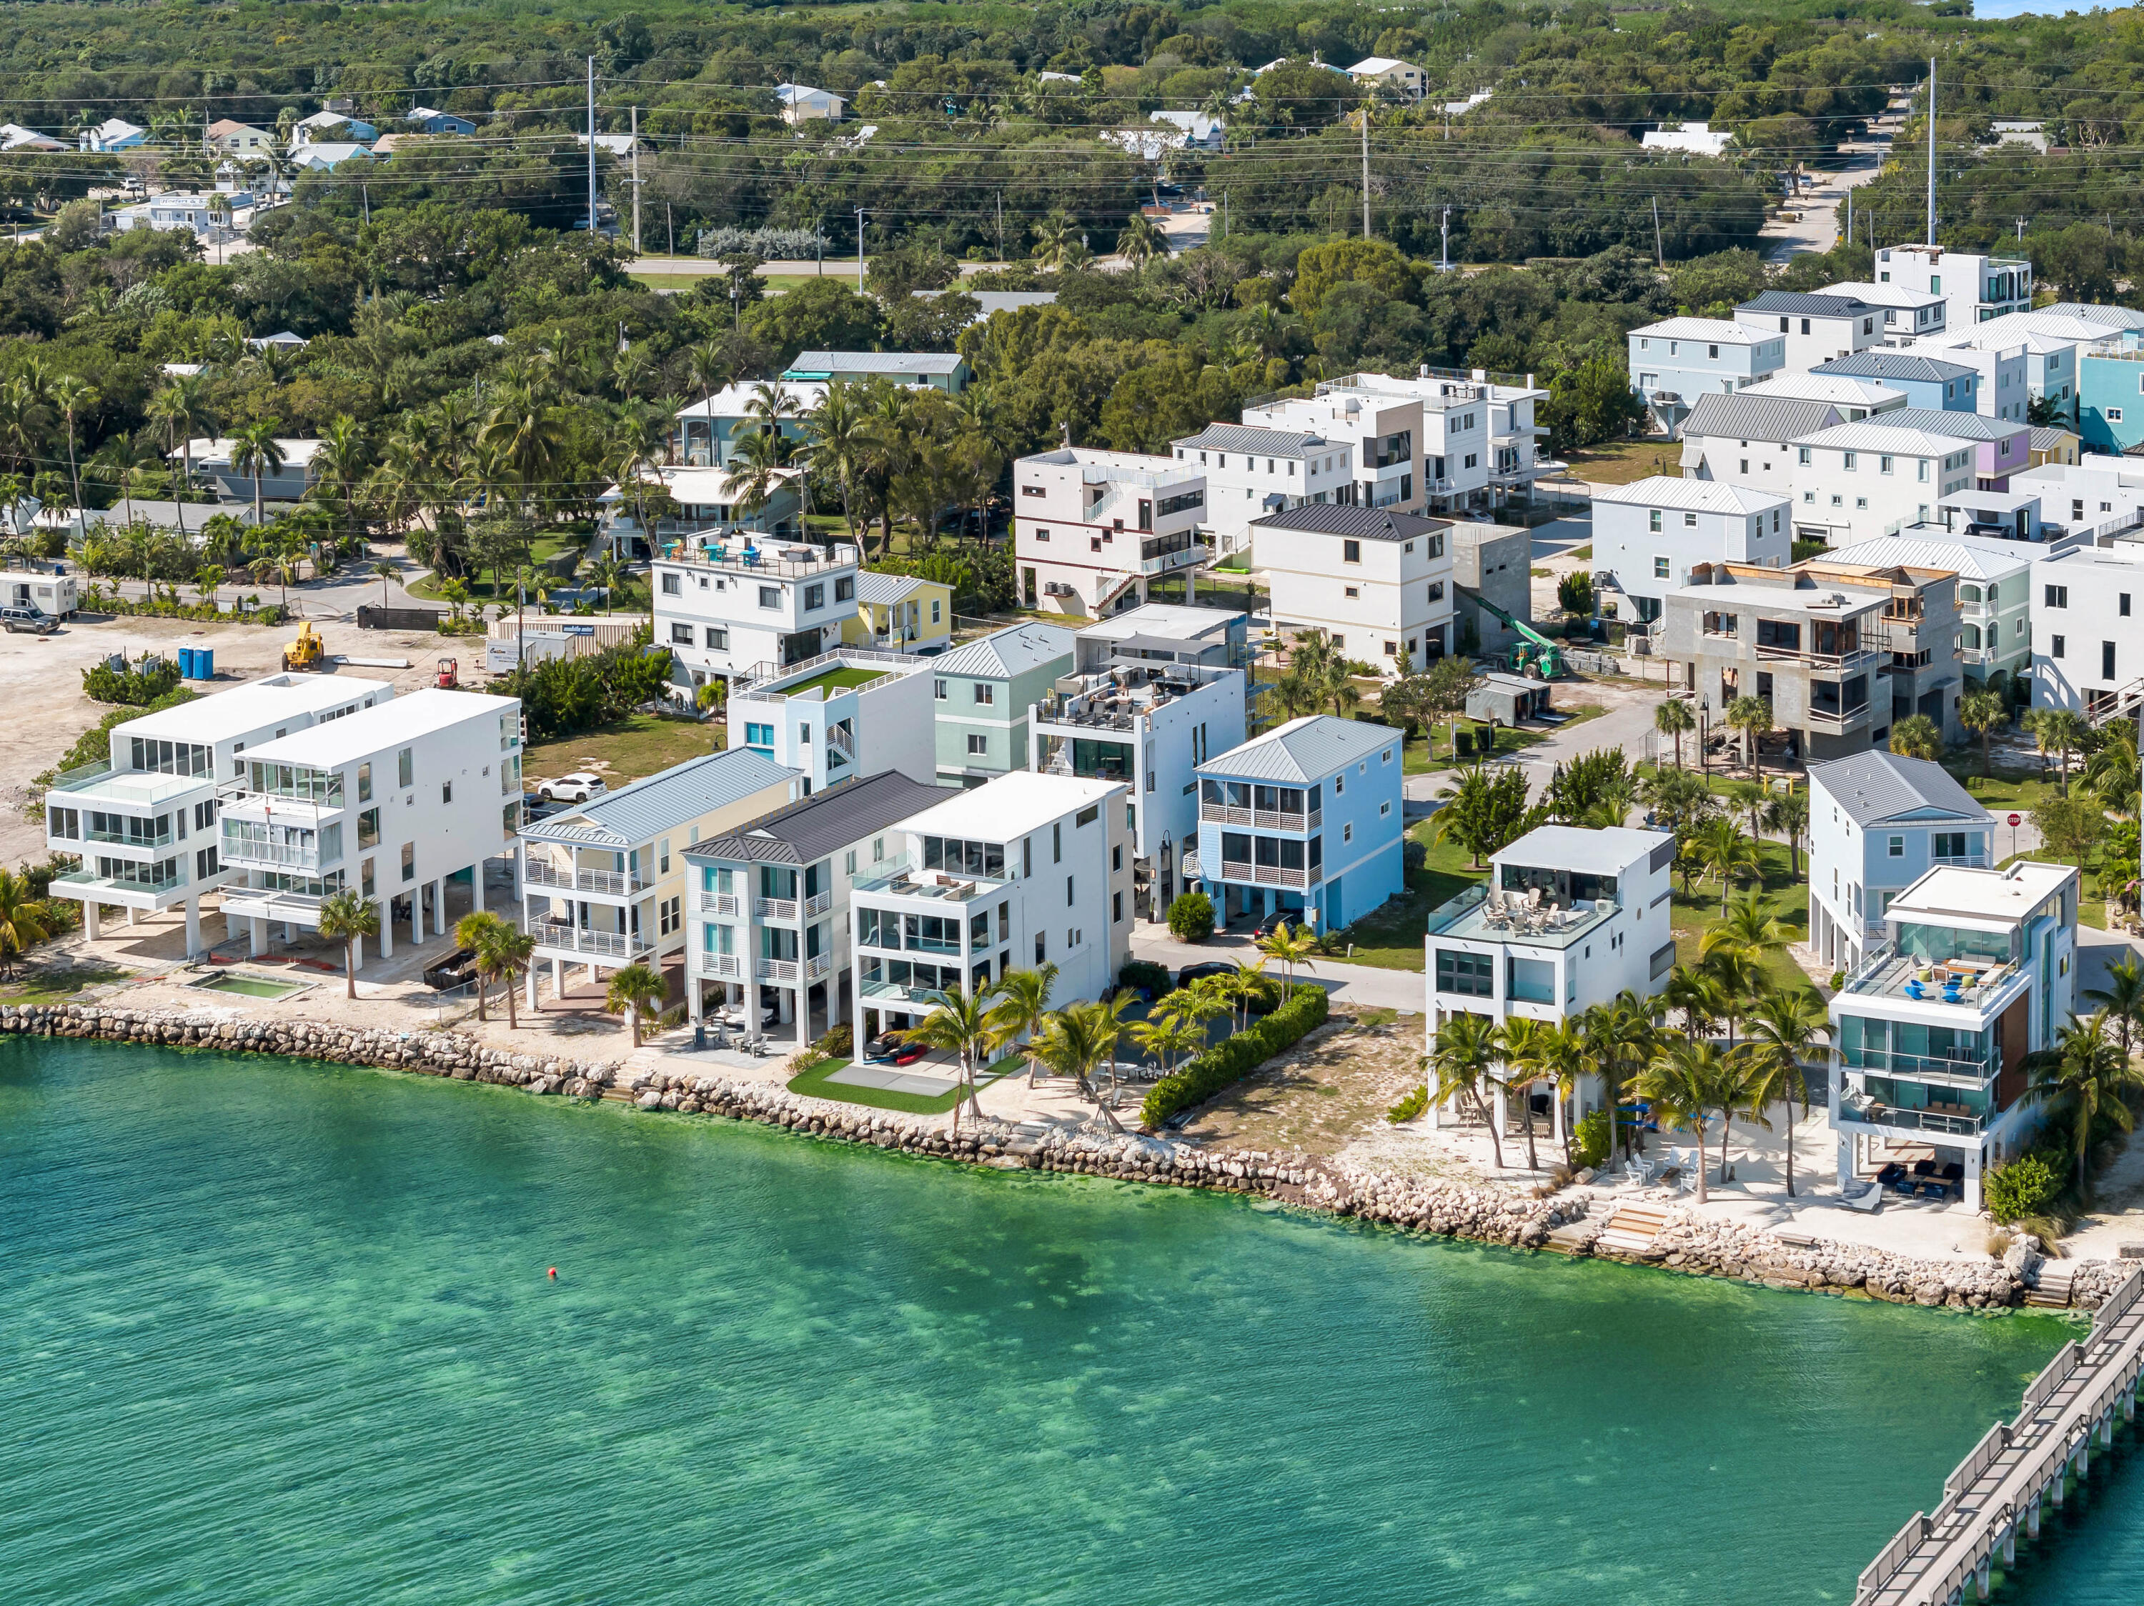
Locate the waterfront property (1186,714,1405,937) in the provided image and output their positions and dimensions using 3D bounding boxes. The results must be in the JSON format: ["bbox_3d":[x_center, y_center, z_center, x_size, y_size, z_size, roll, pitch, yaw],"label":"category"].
[{"bbox_3d":[13.645,0.939,257.905,7.284,11.084,13.579,6,16,27],"label":"waterfront property"}]

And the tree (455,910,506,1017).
[{"bbox_3d":[-31.630,8.670,230.470,2.500,6.060,2.500,-1,14,0],"label":"tree"}]

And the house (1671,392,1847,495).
[{"bbox_3d":[59.554,-28.652,371.414,12.406,11.848,6.564,10,17,36],"label":"house"}]

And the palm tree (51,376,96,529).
[{"bbox_3d":[-87.970,-30.552,382.252,4.155,14.342,4.155,-1,14,0],"label":"palm tree"}]

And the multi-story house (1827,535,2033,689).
[{"bbox_3d":[60.609,-13.073,309.944,13.543,11.483,6.956,10,18,36],"label":"multi-story house"}]

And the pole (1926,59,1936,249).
[{"bbox_3d":[110.340,-82.160,557.060,0.800,27.400,0.800,0,14,0],"label":"pole"}]

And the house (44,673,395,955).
[{"bbox_3d":[-50.687,0.696,260.446,8.350,12.018,22.193,6,16,27],"label":"house"}]

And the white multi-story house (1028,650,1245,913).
[{"bbox_3d":[4.060,-0.870,261.120,7.600,13.560,13.440,8,16,28],"label":"white multi-story house"}]

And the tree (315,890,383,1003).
[{"bbox_3d":[-39.320,7.720,234.830,3.460,6.040,3.460,-1,14,0],"label":"tree"}]

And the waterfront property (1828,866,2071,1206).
[{"bbox_3d":[43.178,11.029,211.280,7.210,12.594,16.323,6,16,27],"label":"waterfront property"}]

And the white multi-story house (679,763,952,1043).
[{"bbox_3d":[-13.140,5.170,234.920,7.360,10.240,18.010,6,15,26],"label":"white multi-story house"}]

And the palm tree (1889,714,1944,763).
[{"bbox_3d":[55.440,-2.800,284.620,3.500,5.770,3.500,0,14,0],"label":"palm tree"}]

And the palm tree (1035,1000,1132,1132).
[{"bbox_3d":[0.470,13.360,222.050,4.900,6.560,4.700,0,14,0],"label":"palm tree"}]

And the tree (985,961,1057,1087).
[{"bbox_3d":[-2.656,11.555,225.344,4.000,6.820,4.000,-1,14,0],"label":"tree"}]

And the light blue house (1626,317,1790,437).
[{"bbox_3d":[61.101,-40.786,417.363,13.464,11.505,7.008,10,18,37],"label":"light blue house"}]

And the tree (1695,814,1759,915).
[{"bbox_3d":[38.518,3.707,255.235,4.000,6.230,4.000,-1,14,0],"label":"tree"}]

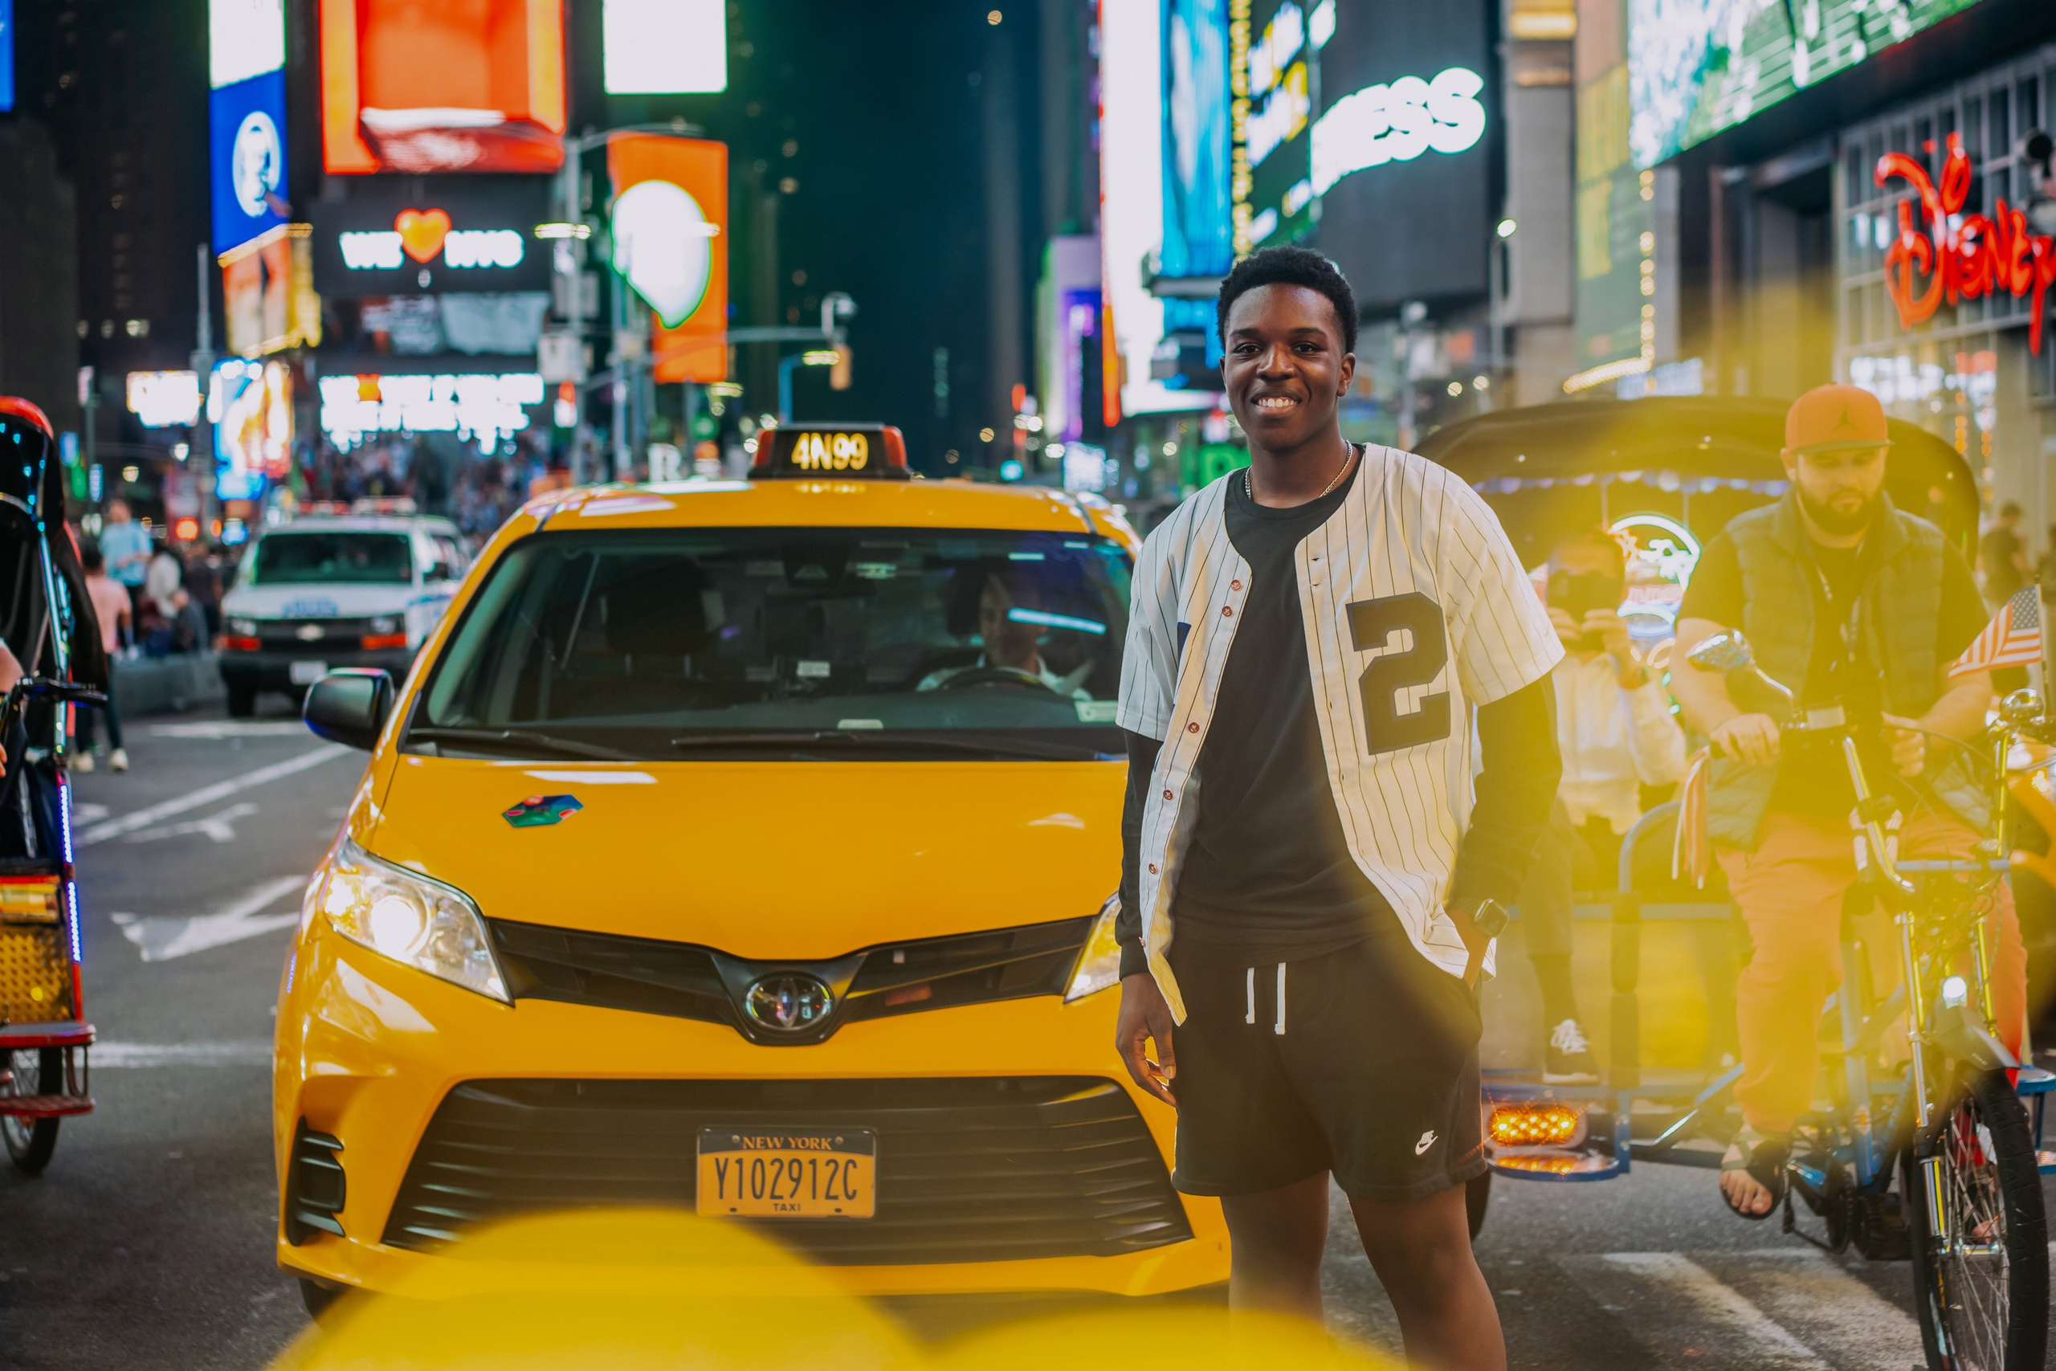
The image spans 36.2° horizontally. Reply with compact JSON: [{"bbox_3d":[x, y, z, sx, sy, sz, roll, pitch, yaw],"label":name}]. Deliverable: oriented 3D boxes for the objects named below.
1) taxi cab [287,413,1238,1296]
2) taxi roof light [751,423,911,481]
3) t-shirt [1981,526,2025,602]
[{"bbox_3d":[-0.497,0.298,7.863,2.130,1.895,5.090,0,2,-2],"label":"taxi cab"},{"bbox_3d":[-0.493,-0.583,7.840,0.400,0.150,0.170,0,2,-2],"label":"taxi roof light"},{"bbox_3d":[7.543,-0.938,24.300,0.260,0.620,0.430,-2,2,-37],"label":"t-shirt"}]

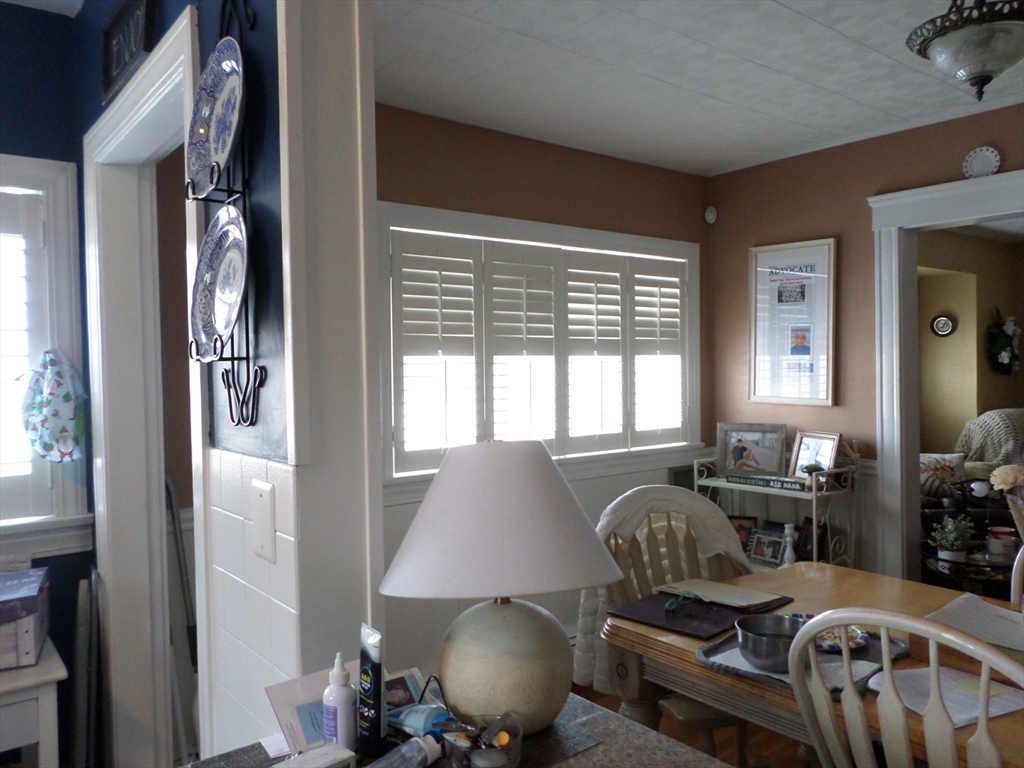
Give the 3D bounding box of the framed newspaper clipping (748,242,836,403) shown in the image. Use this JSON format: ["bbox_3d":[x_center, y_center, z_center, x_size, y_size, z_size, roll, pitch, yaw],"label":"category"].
[{"bbox_3d":[1.453,-0.316,3.872,0.030,0.833,0.470,-2,2,-41],"label":"framed newspaper clipping"}]

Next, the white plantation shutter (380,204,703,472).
[{"bbox_3d":[0.265,-0.199,3.610,1.970,1.125,0.080,-2,1,-36],"label":"white plantation shutter"}]

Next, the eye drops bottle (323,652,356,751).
[{"bbox_3d":[-0.242,0.449,1.040,0.047,0.139,0.047,-1,1,0],"label":"eye drops bottle"}]

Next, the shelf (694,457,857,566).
[{"bbox_3d":[1.341,0.866,3.768,0.360,0.945,0.670,-2,1,-41],"label":"shelf"}]

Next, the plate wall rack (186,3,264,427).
[{"bbox_3d":[-0.481,-0.282,1.217,0.068,0.708,0.175,-2,1,-40],"label":"plate wall rack"}]

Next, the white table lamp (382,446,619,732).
[{"bbox_3d":[-0.014,0.298,1.085,0.352,0.431,0.352,-1,1,0],"label":"white table lamp"}]

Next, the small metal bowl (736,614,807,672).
[{"bbox_3d":[0.574,0.573,1.643,0.155,0.073,0.155,-1,1,0],"label":"small metal bowl"}]

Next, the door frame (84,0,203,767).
[{"bbox_3d":[-0.824,0.353,1.799,0.160,2.106,0.971,-2,1,-40],"label":"door frame"}]

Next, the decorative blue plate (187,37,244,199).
[{"bbox_3d":[-0.482,-0.433,1.216,0.028,0.258,0.258,7,-5,-40],"label":"decorative blue plate"}]

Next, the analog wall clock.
[{"bbox_3d":[3.798,-0.513,6.532,0.040,0.195,0.195,-2,1,-36],"label":"analog wall clock"}]

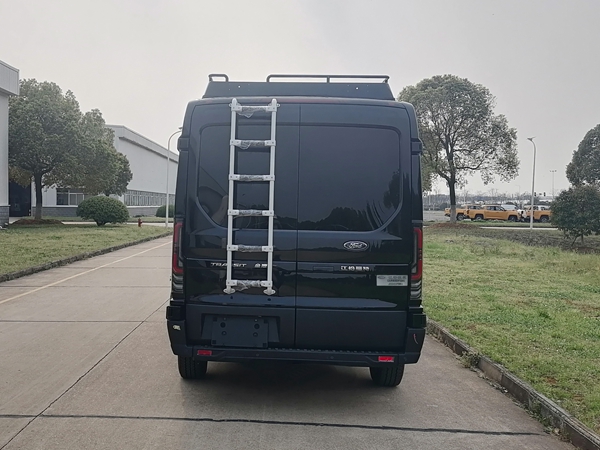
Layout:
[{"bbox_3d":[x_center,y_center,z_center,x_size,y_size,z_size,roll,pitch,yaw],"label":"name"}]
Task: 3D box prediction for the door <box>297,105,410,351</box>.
[{"bbox_3d":[0.413,0.000,3.590,0.850,1.860,0.200,1,2,1],"label":"door"}]

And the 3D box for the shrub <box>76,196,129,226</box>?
[{"bbox_3d":[-12.750,-0.860,30.200,3.350,1.900,3.250,0,3,-23],"label":"shrub"}]

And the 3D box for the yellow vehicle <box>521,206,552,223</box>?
[{"bbox_3d":[25.600,-1.080,47.800,5.350,1.830,1.920,1,2,5],"label":"yellow vehicle"}]

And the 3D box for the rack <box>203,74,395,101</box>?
[{"bbox_3d":[0.020,-1.170,5.000,1.550,0.230,2.500,1,2,1],"label":"rack"}]

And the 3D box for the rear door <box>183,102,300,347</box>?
[{"bbox_3d":[-0.440,-0.020,3.590,0.850,1.860,0.200,1,2,1],"label":"rear door"}]

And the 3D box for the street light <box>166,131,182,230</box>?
[{"bbox_3d":[-7.900,-3.020,30.000,1.400,6.400,0.300,1,2,0],"label":"street light"}]

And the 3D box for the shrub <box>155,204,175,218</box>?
[{"bbox_3d":[-13.500,-1.400,48.000,2.600,1.380,2.500,1,2,-16],"label":"shrub"}]

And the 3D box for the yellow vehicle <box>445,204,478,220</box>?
[{"bbox_3d":[18.800,-1.280,50.800,5.350,1.820,1.920,1,2,2],"label":"yellow vehicle"}]

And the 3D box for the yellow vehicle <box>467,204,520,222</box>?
[{"bbox_3d":[19.700,-1.140,48.100,5.350,1.830,1.920,1,2,5],"label":"yellow vehicle"}]

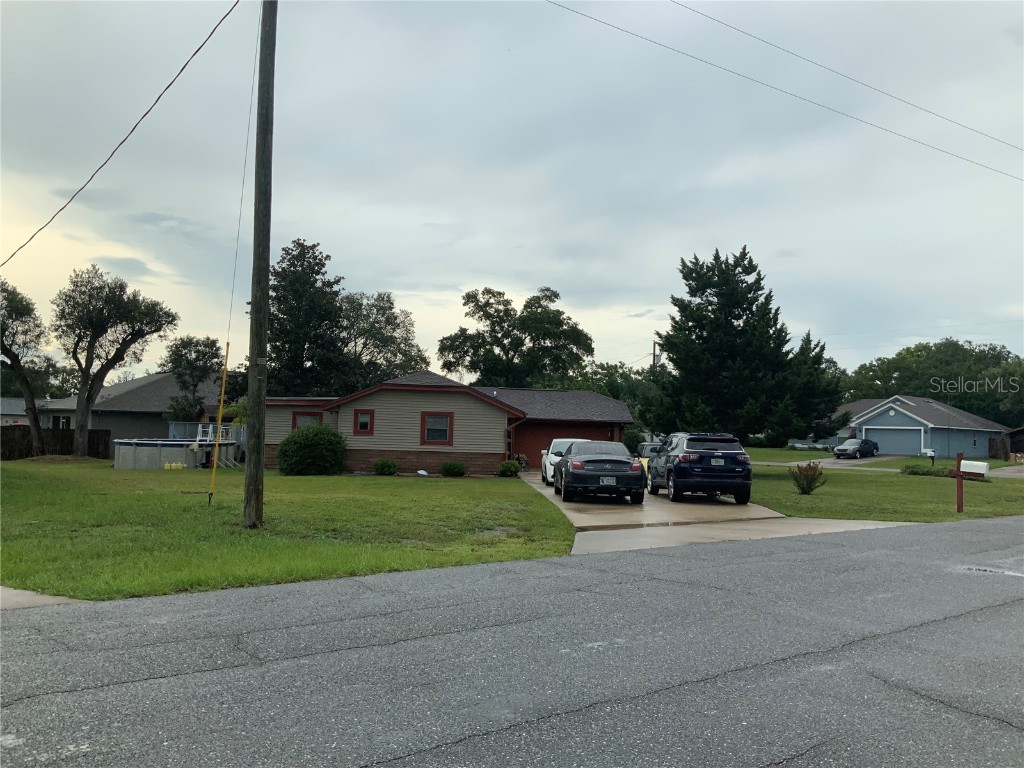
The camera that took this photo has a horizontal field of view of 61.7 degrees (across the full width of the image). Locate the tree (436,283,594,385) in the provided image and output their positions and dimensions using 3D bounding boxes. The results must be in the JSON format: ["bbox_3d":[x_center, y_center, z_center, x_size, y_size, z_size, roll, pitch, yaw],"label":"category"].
[{"bbox_3d":[0.321,-0.747,56.148,10.300,11.100,10.000,2,-3,0],"label":"tree"}]

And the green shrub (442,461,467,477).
[{"bbox_3d":[-2.106,2.991,30.572,0.880,0.570,0.800,2,-3,0],"label":"green shrub"}]

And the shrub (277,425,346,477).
[{"bbox_3d":[-6.801,2.203,29.100,2.350,1.720,2.200,2,-4,-5],"label":"shrub"}]

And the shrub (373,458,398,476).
[{"bbox_3d":[-4.394,2.849,29.800,0.880,0.640,0.840,2,-4,-5],"label":"shrub"}]

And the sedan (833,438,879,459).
[{"bbox_3d":[27.216,5.075,67.864,4.750,1.470,1.820,5,-5,-42],"label":"sedan"}]

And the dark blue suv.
[{"bbox_3d":[4.580,2.061,21.600,1.840,1.640,4.400,2,-4,-3],"label":"dark blue suv"}]

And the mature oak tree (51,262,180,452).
[{"bbox_3d":[-20.567,-1.073,44.500,6.500,9.900,6.000,2,-4,-5],"label":"mature oak tree"}]

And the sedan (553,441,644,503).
[{"bbox_3d":[2.011,2.035,20.137,1.830,1.360,4.520,2,-3,0],"label":"sedan"}]

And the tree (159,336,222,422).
[{"bbox_3d":[-17.613,0.810,47.000,3.500,6.600,3.400,2,-4,-5],"label":"tree"}]

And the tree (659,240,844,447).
[{"bbox_3d":[9.781,-0.944,35.138,8.000,9.350,7.800,2,-3,0],"label":"tree"}]

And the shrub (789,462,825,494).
[{"bbox_3d":[7.883,2.459,22.807,1.020,0.920,0.950,2,-3,0],"label":"shrub"}]

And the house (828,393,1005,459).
[{"bbox_3d":[36.399,4.057,82.068,16.200,5.400,14.300,5,-5,-42],"label":"house"}]

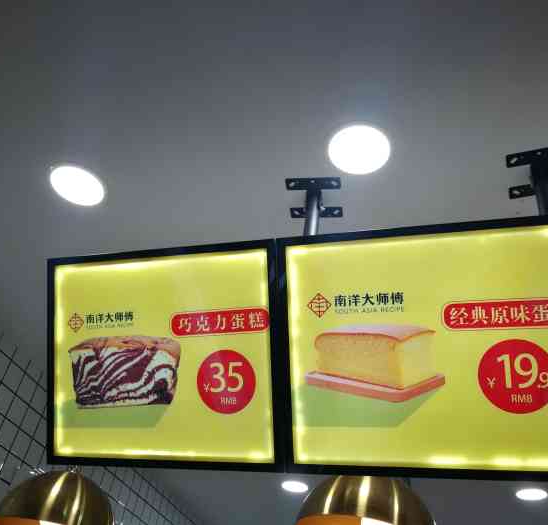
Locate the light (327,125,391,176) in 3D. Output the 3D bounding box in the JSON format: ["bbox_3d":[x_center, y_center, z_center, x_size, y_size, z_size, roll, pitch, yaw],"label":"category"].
[{"bbox_3d":[0.209,-0.276,1.328,0.150,0.030,0.150,-4,-42,14],"label":"light"}]

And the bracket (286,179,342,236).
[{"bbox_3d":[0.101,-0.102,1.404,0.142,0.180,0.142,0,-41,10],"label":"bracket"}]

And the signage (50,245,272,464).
[{"bbox_3d":[-0.271,0.223,1.295,0.572,0.481,0.040,-4,-6,15],"label":"signage"}]

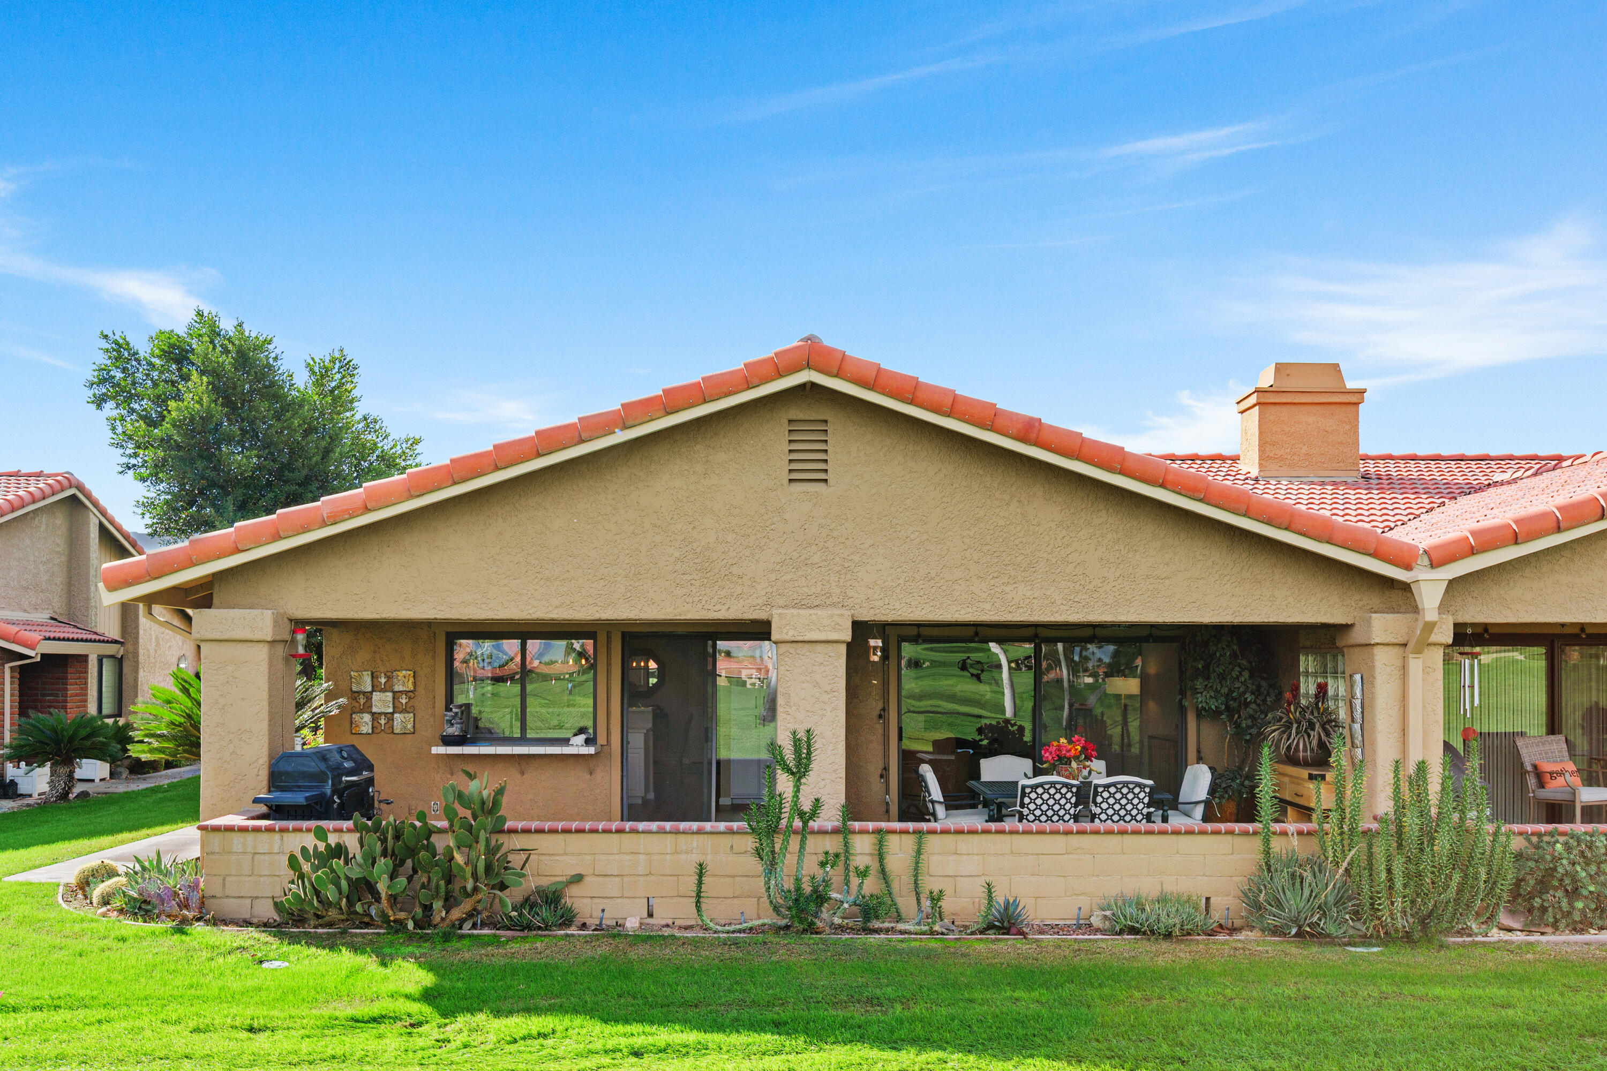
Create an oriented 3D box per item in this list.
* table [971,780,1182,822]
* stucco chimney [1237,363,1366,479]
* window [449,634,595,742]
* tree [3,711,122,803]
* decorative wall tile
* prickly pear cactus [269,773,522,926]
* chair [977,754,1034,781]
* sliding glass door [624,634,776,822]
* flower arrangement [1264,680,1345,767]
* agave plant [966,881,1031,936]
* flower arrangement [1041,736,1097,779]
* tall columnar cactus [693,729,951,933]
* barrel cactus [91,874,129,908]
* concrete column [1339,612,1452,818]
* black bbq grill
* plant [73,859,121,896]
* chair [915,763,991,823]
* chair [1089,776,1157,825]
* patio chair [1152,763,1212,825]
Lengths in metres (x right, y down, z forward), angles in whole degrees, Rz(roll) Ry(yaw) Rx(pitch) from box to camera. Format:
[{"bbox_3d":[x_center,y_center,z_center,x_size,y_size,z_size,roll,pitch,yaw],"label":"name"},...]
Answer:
[{"bbox_3d":[2.370,2.630,10.450,1.600,0.720,1.080,0,-2,0],"label":"table"},{"bbox_3d":[7.008,-1.596,16.300,1.500,1.600,0.750,0,-2,0],"label":"stucco chimney"},{"bbox_3d":[-2.760,1.490,11.400,1.450,1.070,0.120,0,-2,0],"label":"window"},{"bbox_3d":[-9.550,2.860,15.000,1.420,1.200,1.400,0,-2,0],"label":"tree"},{"bbox_3d":[-4.085,1.612,11.200,0.620,0.615,0.030,0,-2,0],"label":"decorative wall tile"},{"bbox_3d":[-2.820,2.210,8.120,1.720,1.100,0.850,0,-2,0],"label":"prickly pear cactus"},{"bbox_3d":[1.930,2.550,11.020,0.600,0.940,0.660,0,-2,0],"label":"chair"},{"bbox_3d":[-0.961,2.041,12.250,1.860,2.050,0.120,0,-2,0],"label":"sliding glass door"},{"bbox_3d":[4.590,1.710,10.600,0.730,0.780,0.680,0,-2,0],"label":"flower arrangement"},{"bbox_3d":[1.410,2.675,8.300,0.420,0.340,0.390,0,-2,0],"label":"agave plant"},{"bbox_3d":[2.323,1.977,10.150,0.480,0.450,0.420,0,-2,0],"label":"flower arrangement"},{"bbox_3d":[0.133,2.089,8.200,1.780,1.410,0.600,0,-2,0],"label":"tall columnar cactus"},{"bbox_3d":[-5.400,2.775,9.050,0.320,0.280,0.320,0,-2,0],"label":"barrel cactus"},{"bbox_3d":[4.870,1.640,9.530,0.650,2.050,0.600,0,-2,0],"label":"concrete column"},{"bbox_3d":[-3.940,2.340,9.450,0.580,1.170,1.220,0,-2,0],"label":"black bbq grill"},{"bbox_3d":[-5.750,2.790,9.450,0.380,0.320,0.380,0,-2,0],"label":"plant"},{"bbox_3d":[1.340,2.500,10.360,0.660,0.950,0.620,0,-2,0],"label":"chair"},{"bbox_3d":[2.561,2.436,9.580,0.580,0.920,0.620,0,-2,0],"label":"chair"},{"bbox_3d":[3.370,2.520,10.450,0.670,0.930,0.600,0,-2,0],"label":"patio chair"}]

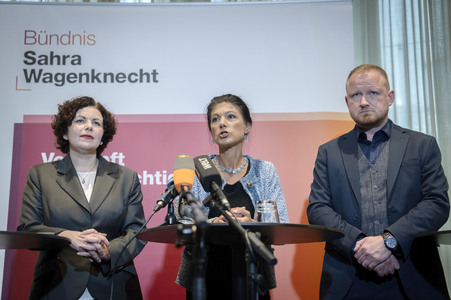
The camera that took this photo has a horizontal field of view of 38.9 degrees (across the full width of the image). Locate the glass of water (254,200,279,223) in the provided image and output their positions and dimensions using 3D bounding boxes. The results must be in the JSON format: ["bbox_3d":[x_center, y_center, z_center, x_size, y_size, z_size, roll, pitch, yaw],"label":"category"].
[{"bbox_3d":[0.135,0.213,2.050,0.087,0.093,0.087,0,-13,0],"label":"glass of water"}]

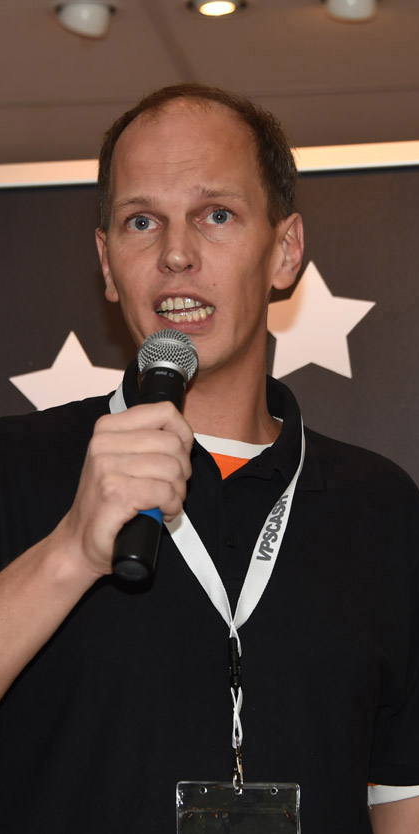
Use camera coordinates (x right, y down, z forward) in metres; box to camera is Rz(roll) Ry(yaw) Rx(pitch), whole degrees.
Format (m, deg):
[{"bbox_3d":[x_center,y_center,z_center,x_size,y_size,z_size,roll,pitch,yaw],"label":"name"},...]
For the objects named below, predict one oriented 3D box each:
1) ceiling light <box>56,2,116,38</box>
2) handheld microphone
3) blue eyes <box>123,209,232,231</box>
[{"bbox_3d":[-0.184,-0.588,5.420,0.085,0.052,0.085,6,-11,-30],"label":"ceiling light"},{"bbox_3d":[-0.047,0.028,2.990,0.051,0.246,0.051,9,-33,0],"label":"handheld microphone"},{"bbox_3d":[-0.027,-0.167,3.085,0.093,0.017,0.025,-5,-8,11],"label":"blue eyes"}]

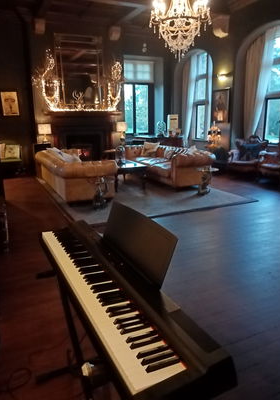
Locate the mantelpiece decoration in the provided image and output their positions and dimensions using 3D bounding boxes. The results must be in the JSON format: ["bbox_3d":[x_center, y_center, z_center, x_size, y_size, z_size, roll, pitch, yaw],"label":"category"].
[{"bbox_3d":[-1.833,-3.584,9.040,2.620,1.814,0.350,-5,15,-17],"label":"mantelpiece decoration"}]

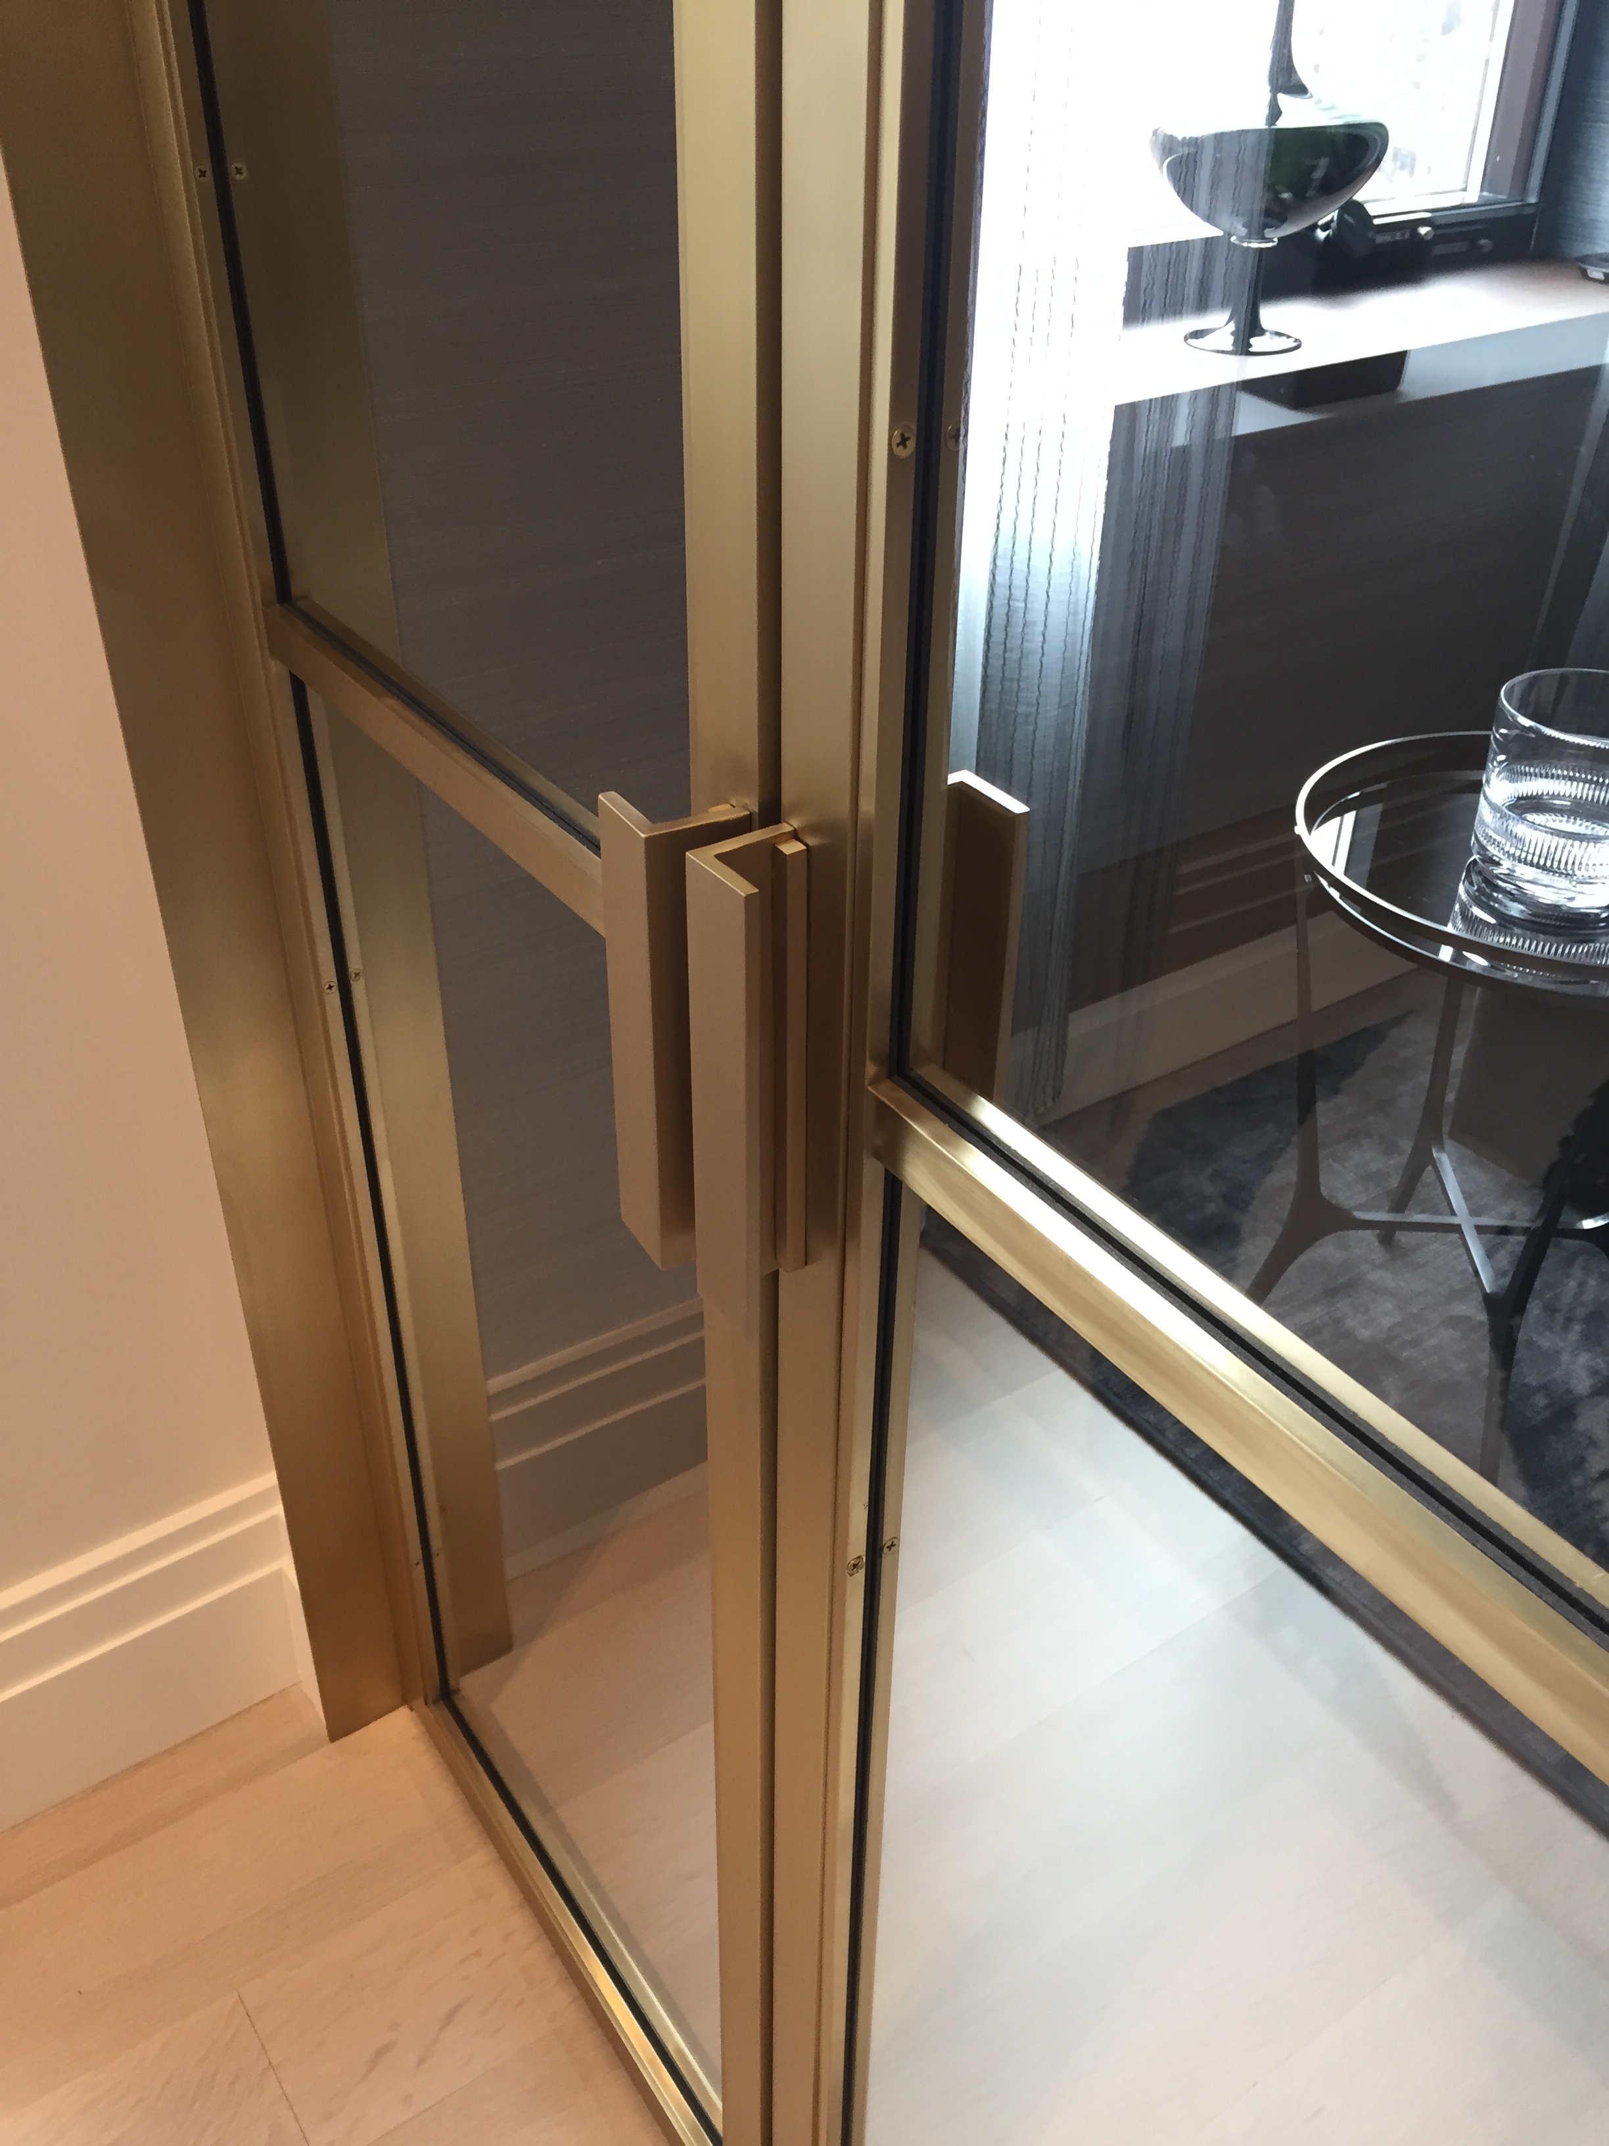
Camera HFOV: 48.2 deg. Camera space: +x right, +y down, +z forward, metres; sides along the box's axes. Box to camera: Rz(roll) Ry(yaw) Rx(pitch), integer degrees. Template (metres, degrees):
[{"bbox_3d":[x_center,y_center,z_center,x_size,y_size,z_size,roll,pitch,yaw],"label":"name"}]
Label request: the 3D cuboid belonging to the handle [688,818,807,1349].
[{"bbox_3d":[-0.015,0.009,0.676,0.042,0.198,0.037,-20,38,-28],"label":"handle"}]

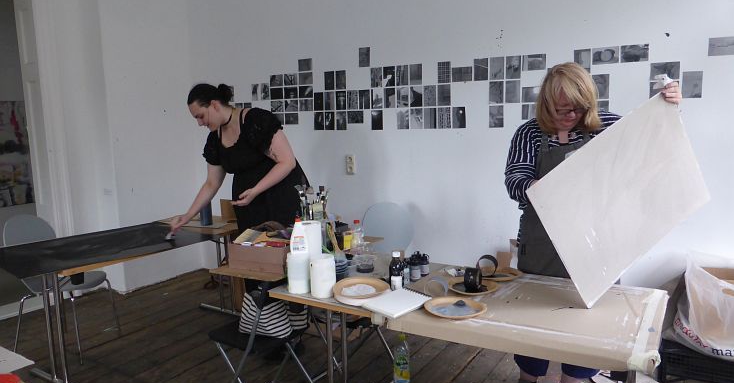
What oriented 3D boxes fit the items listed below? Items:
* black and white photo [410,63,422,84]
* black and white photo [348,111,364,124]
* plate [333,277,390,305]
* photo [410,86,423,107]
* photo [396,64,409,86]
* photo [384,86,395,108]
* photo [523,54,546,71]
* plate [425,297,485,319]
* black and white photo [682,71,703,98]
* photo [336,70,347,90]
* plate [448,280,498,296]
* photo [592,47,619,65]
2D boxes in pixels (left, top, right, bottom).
[{"bbox_3d":[0.370,-0.877,3.828,0.100,0.150,0.006,4,9,31],"label":"black and white photo"},{"bbox_3d":[-0.092,-0.607,4.190,0.151,0.101,0.010,4,8,32],"label":"black and white photo"},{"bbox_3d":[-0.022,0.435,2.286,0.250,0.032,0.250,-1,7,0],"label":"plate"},{"bbox_3d":[0.375,-0.719,3.881,0.101,0.151,0.010,4,8,32],"label":"photo"},{"bbox_3d":[0.272,-0.882,3.888,0.100,0.150,0.006,4,9,31],"label":"photo"},{"bbox_3d":[0.174,-0.704,3.851,0.099,0.146,0.006,4,9,33],"label":"photo"},{"bbox_3d":[1.118,-0.857,3.395,0.151,0.101,0.010,4,8,32],"label":"photo"},{"bbox_3d":[0.337,0.443,1.928,0.240,0.032,0.240,-2,8,-6],"label":"plate"},{"bbox_3d":[1.795,-0.585,2.804,0.099,0.146,0.006,4,9,33],"label":"black and white photo"},{"bbox_3d":[-0.200,-0.871,3.989,0.096,0.145,0.004,4,9,33],"label":"photo"},{"bbox_3d":[0.461,0.424,2.206,0.219,0.025,0.219,-1,8,0],"label":"plate"},{"bbox_3d":[1.458,-0.827,3.108,0.150,0.100,0.005,4,9,33],"label":"photo"}]

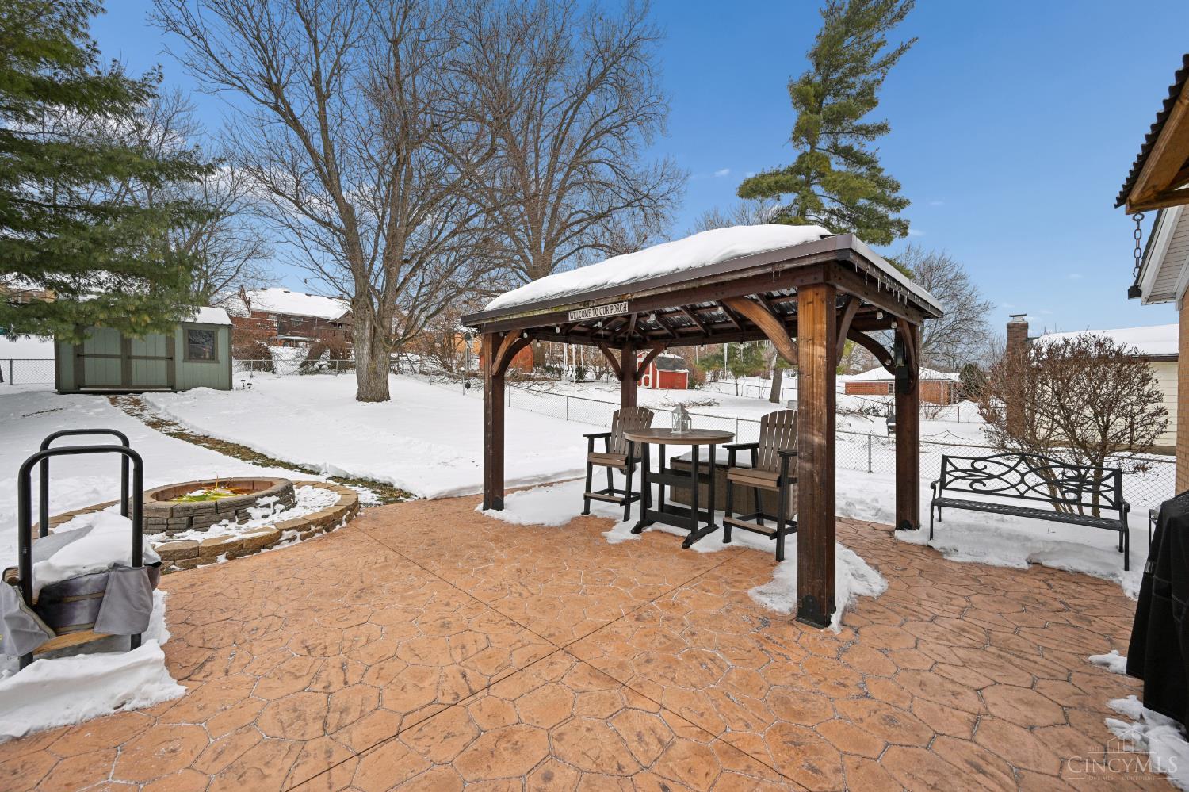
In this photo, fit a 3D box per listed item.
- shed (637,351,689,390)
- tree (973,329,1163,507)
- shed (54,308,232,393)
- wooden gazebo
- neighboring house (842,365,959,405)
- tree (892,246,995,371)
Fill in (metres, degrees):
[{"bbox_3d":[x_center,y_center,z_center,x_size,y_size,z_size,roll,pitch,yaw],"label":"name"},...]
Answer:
[{"bbox_3d":[4.085,-1.570,29.441,3.200,2.400,2.550,-1,1,-45],"label":"shed"},{"bbox_3d":[5.620,0.348,5.500,1.650,2.150,1.700,-1,1,-45],"label":"tree"},{"bbox_3d":[-13.800,-1.529,14.295,2.600,2.800,3.750,1,1,42],"label":"shed"},{"bbox_3d":[0.996,-0.157,5.155,3.050,3.080,4.270,-1,1,-45],"label":"wooden gazebo"},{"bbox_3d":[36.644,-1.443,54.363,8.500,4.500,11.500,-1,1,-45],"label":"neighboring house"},{"bbox_3d":[42.866,-9.592,60.000,15.000,20.000,15.000,-1,1,-45],"label":"tree"}]

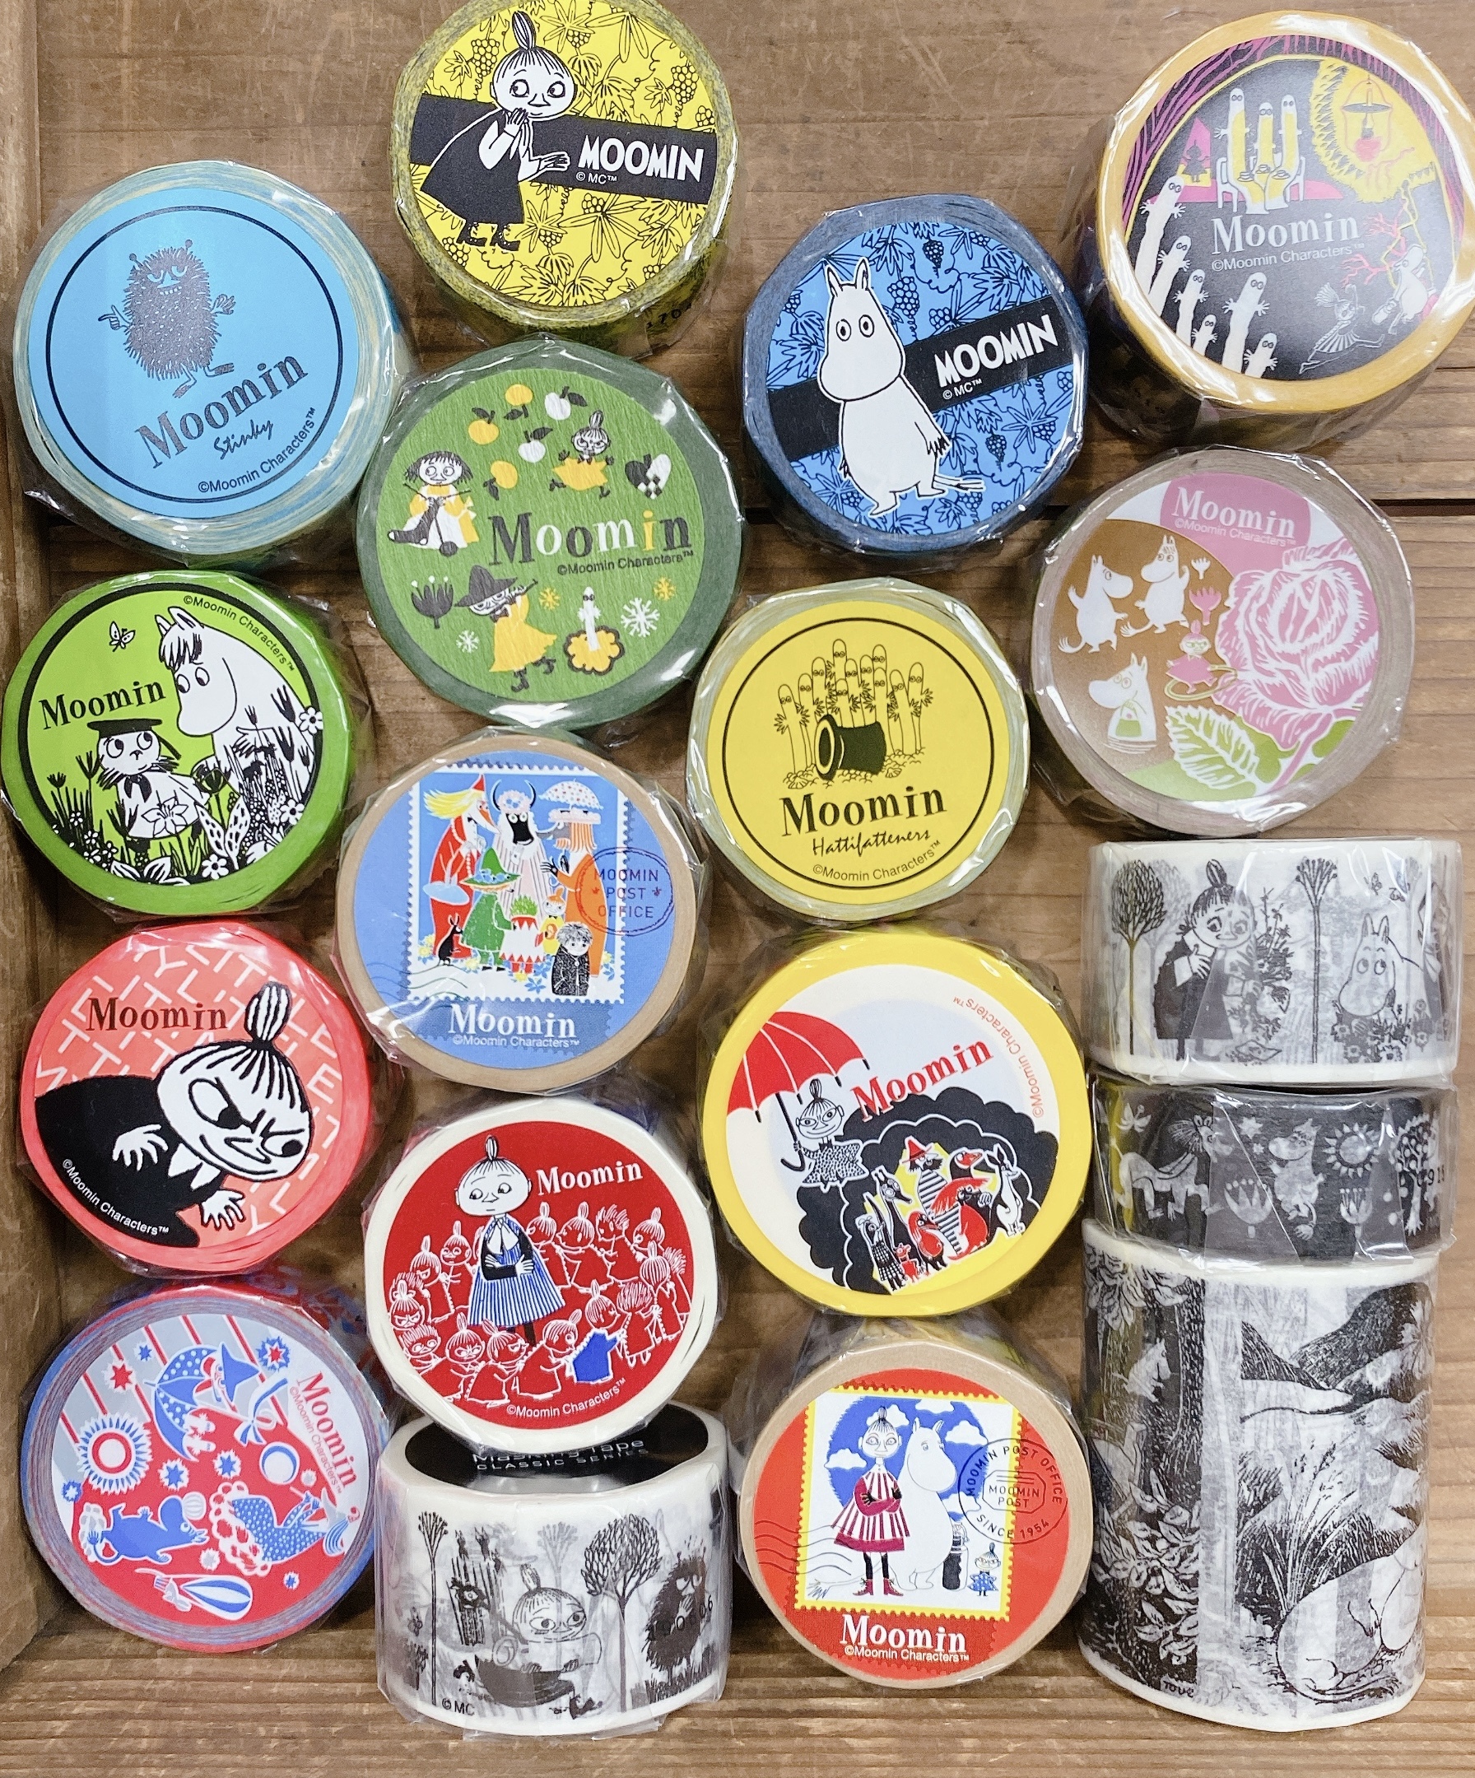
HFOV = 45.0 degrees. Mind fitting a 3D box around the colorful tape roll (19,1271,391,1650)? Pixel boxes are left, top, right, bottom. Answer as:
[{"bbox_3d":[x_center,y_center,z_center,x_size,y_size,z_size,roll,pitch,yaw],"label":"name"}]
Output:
[{"bbox_3d":[-0.077,0.083,0.267,0.053,0.020,0.053,0,91,-1],"label":"colorful tape roll"}]

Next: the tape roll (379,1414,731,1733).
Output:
[{"bbox_3d":[-0.025,0.092,0.248,0.048,0.048,0.030,0,90,0],"label":"tape roll"}]

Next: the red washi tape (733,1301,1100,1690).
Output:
[{"bbox_3d":[0.025,0.088,0.266,0.050,0.026,0.050,0,91,-1],"label":"red washi tape"}]

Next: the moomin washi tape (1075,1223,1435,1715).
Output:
[{"bbox_3d":[0.073,0.078,0.252,0.048,0.048,0.060,0,90,0],"label":"moomin washi tape"}]

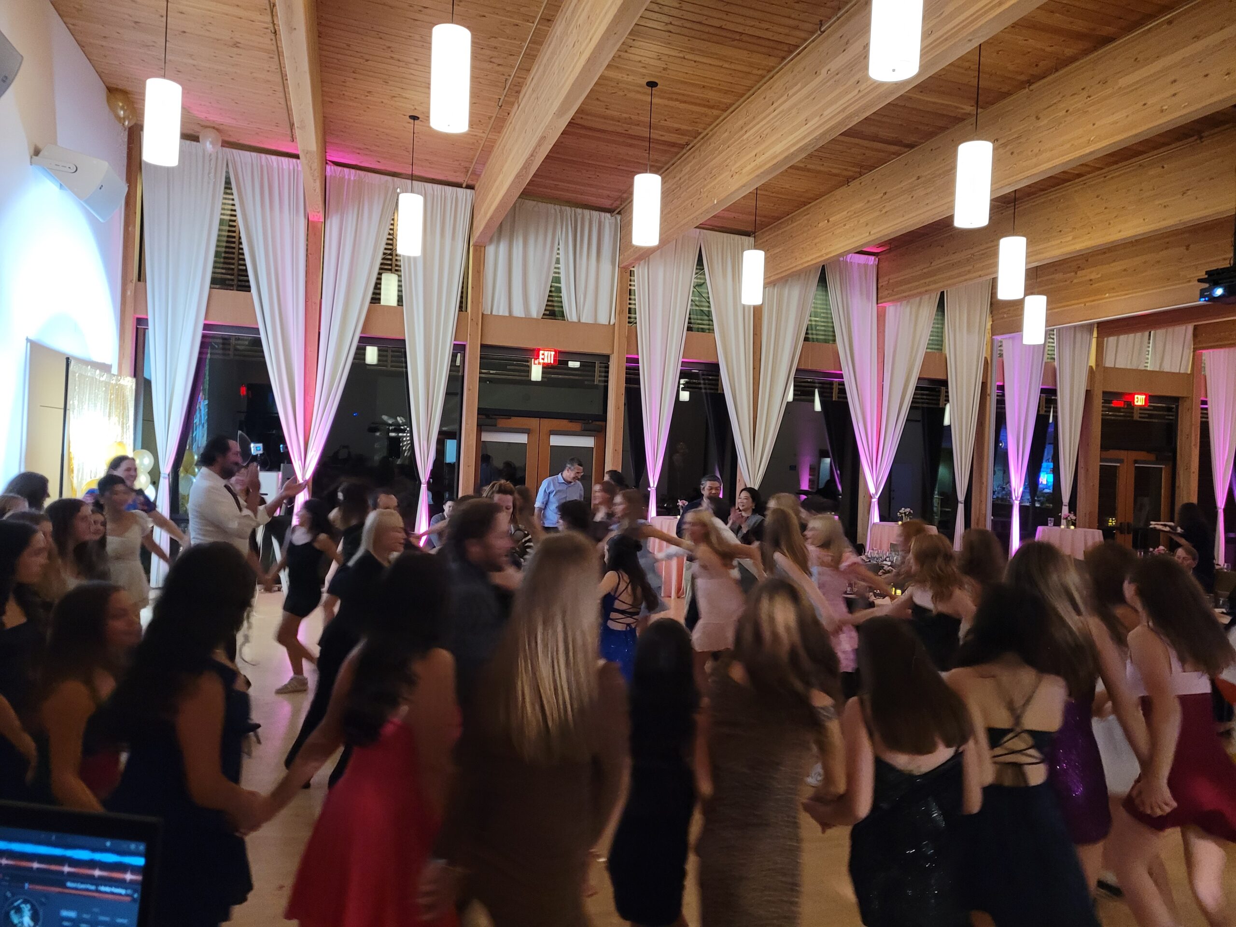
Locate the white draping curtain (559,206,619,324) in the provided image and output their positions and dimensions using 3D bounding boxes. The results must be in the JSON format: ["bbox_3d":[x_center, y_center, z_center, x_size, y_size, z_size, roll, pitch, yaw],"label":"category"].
[{"bbox_3d":[-0.421,-2.687,12.572,0.865,1.520,0.140,2,0,-16],"label":"white draping curtain"}]

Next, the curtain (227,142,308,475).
[{"bbox_3d":[-4.584,-1.191,12.104,1.168,5.644,0.250,2,0,-16],"label":"curtain"}]

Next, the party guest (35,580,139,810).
[{"bbox_3d":[-1.553,1.029,2.701,0.380,1.371,0.400,2,0,-14],"label":"party guest"}]

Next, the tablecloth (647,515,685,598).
[{"bbox_3d":[0.925,1.328,13.304,0.980,1.080,0.980,2,0,-16],"label":"tablecloth"}]

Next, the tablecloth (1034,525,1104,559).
[{"bbox_3d":[7.311,1.601,15.067,1.060,1.080,1.060,2,0,-16],"label":"tablecloth"}]

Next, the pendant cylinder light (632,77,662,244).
[{"bbox_3d":[0.302,-2.920,9.086,0.265,1.580,0.265,2,0,0],"label":"pendant cylinder light"}]

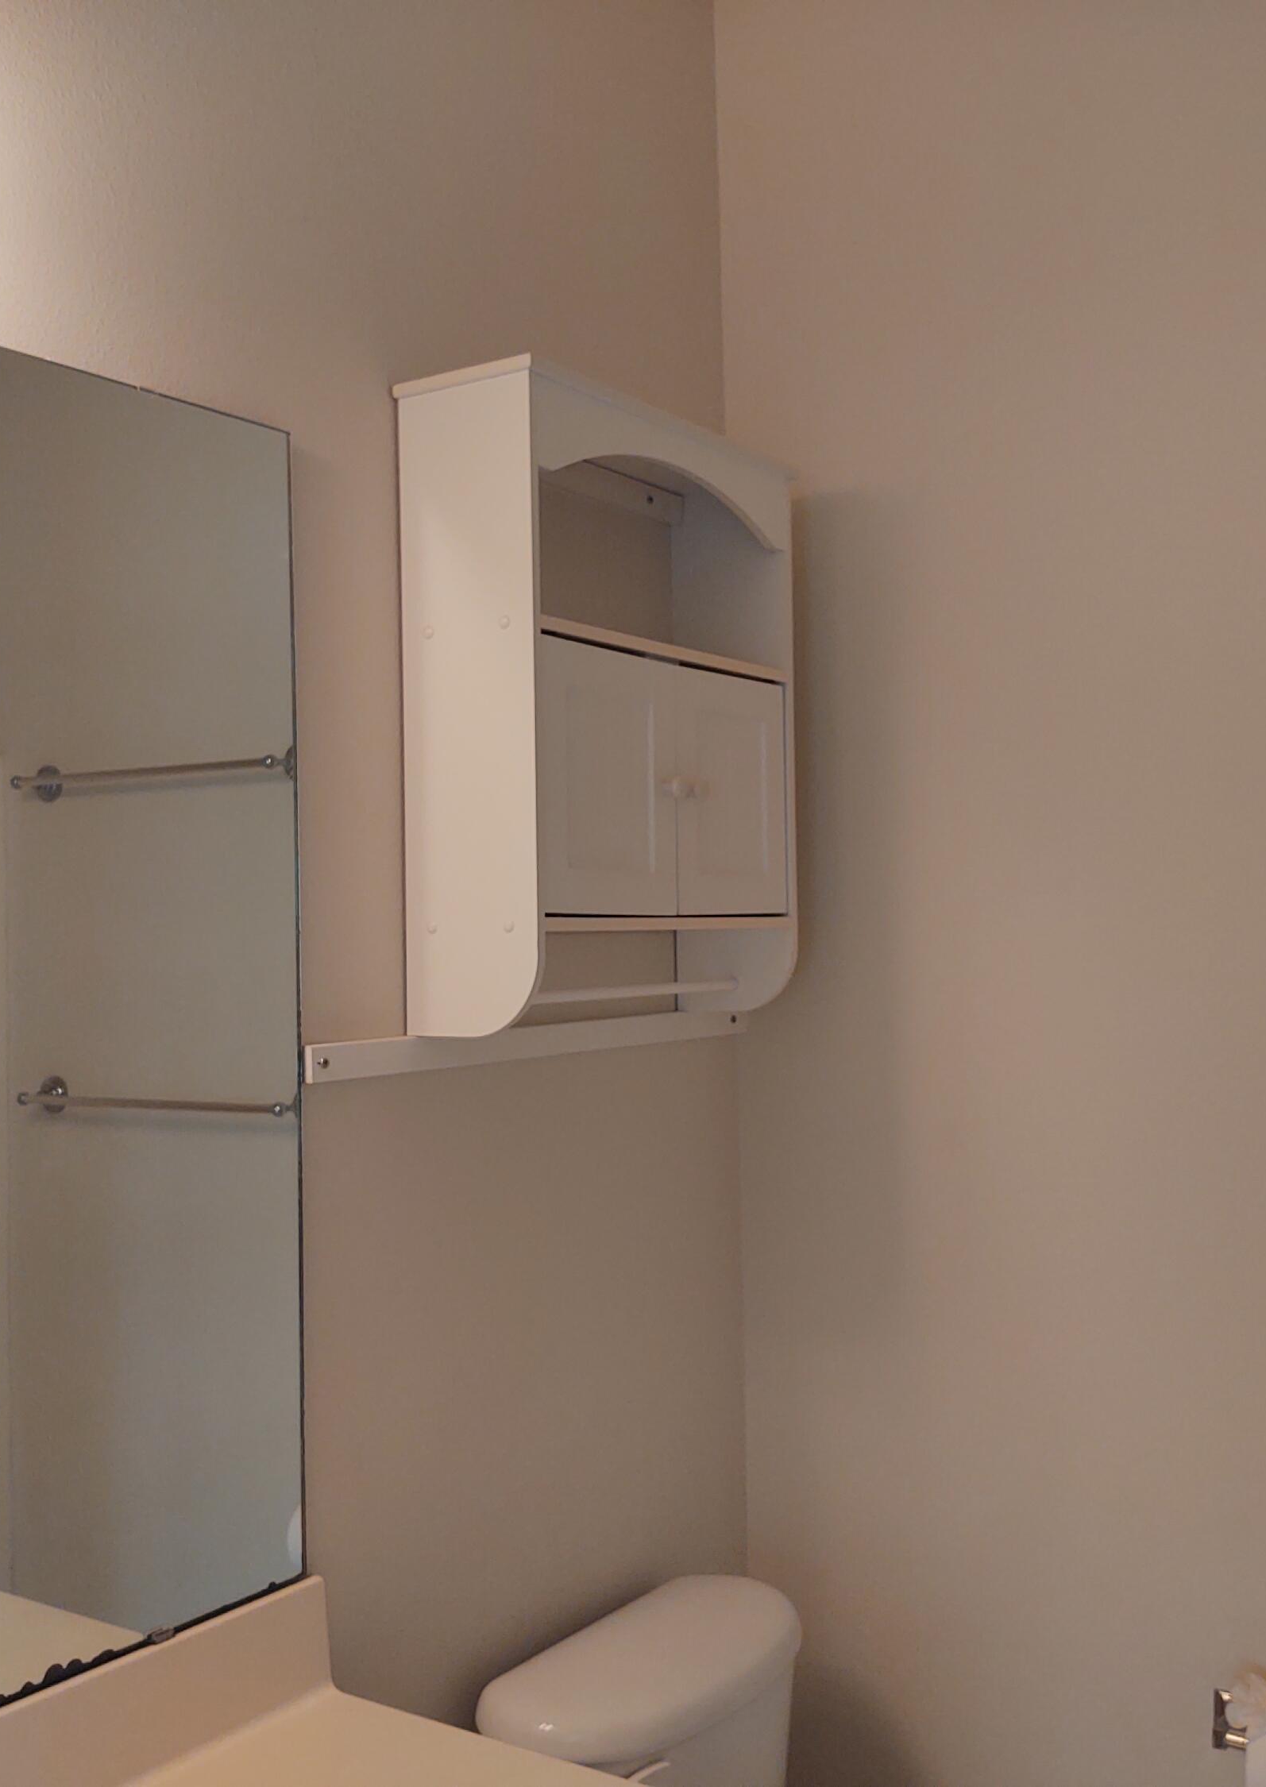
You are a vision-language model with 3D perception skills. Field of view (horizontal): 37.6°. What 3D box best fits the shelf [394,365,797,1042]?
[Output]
[{"bbox_3d":[-0.017,-0.183,2.022,0.176,0.650,0.518,-2,-2,34],"label":"shelf"}]

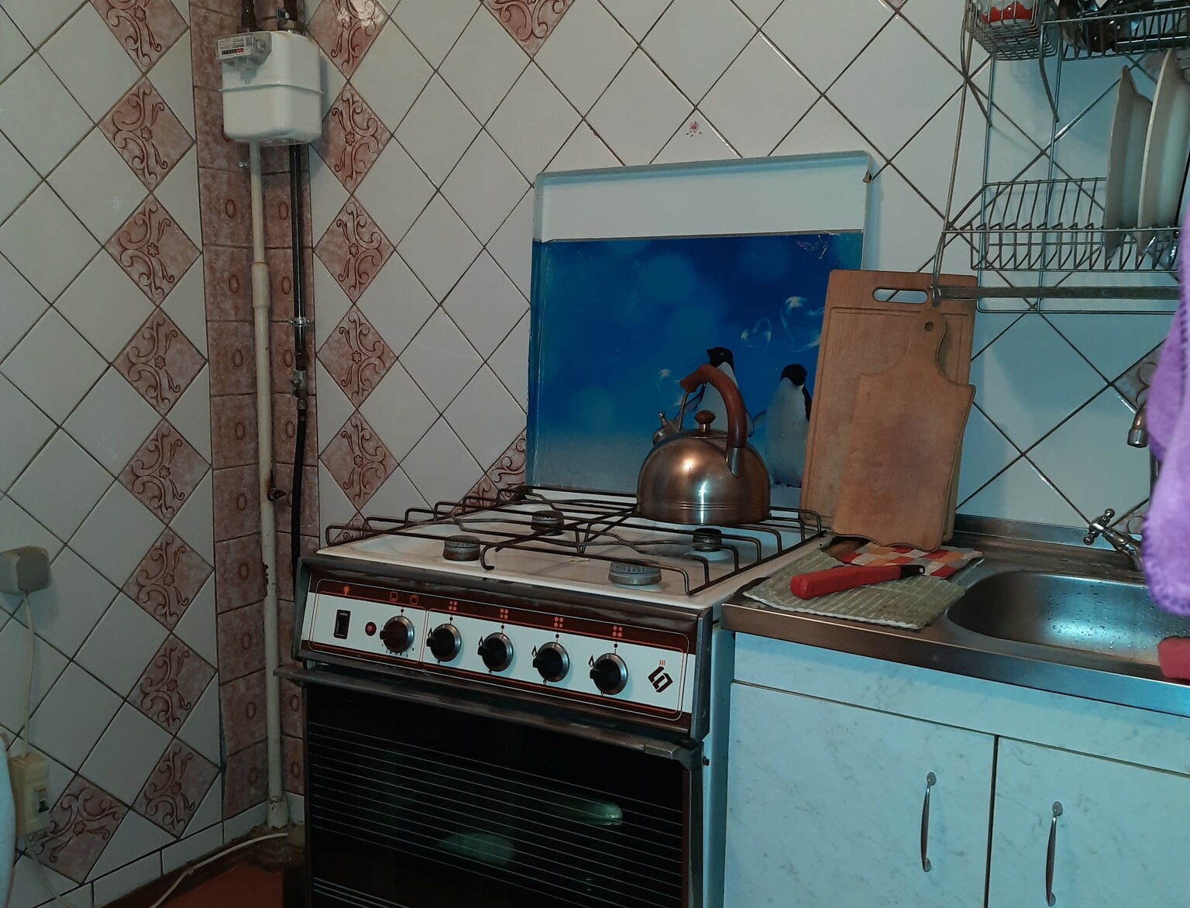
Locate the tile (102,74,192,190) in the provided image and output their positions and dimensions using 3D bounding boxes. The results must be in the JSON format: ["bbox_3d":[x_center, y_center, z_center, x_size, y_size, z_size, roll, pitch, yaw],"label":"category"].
[{"bbox_3d":[-0.843,-0.602,2.070,0.010,0.150,0.150,5,54,30],"label":"tile"}]

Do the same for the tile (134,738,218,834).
[{"bbox_3d":[-0.847,0.679,2.229,0.010,0.150,0.150,5,53,31],"label":"tile"}]

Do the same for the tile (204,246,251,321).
[{"bbox_3d":[-0.747,-0.350,2.272,0.010,0.150,0.150,5,9,30],"label":"tile"}]

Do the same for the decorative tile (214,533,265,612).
[{"bbox_3d":[-0.747,0.250,2.339,0.010,0.149,0.149,5,8,31],"label":"decorative tile"}]

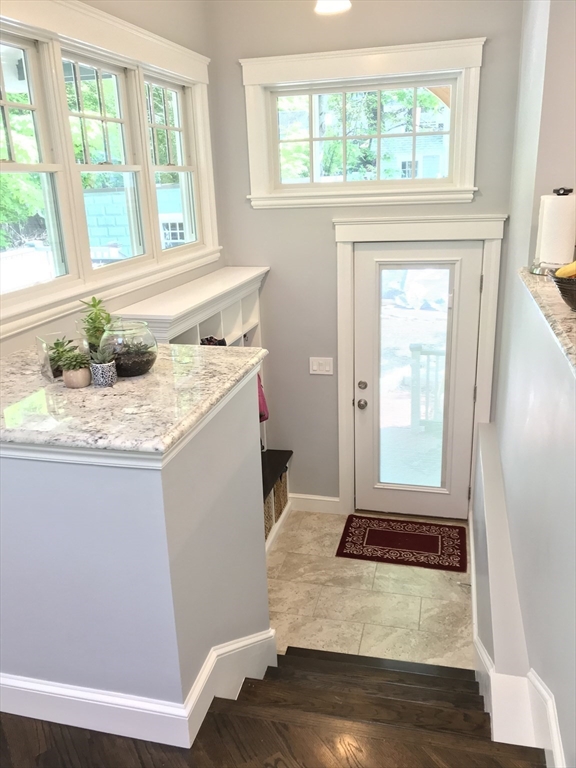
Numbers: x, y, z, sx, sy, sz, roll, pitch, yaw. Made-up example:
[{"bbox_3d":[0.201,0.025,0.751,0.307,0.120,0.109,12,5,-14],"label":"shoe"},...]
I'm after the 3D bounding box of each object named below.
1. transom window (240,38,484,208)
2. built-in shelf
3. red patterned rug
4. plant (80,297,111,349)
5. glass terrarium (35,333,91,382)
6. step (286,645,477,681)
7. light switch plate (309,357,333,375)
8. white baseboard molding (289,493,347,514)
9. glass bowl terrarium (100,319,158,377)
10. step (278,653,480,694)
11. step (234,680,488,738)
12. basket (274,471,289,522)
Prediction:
[{"bbox_3d":[0.446,-1.623,3.974,1.510,0.920,0.130,2,18,13],"label":"transom window"},{"bbox_3d":[-0.480,-0.365,3.656,0.360,0.420,1.750,2,18,13],"label":"built-in shelf"},{"bbox_3d":[0.821,1.121,4.428,0.865,0.012,0.570,3,18,15],"label":"red patterned rug"},{"bbox_3d":[-0.641,-0.205,2.070,0.100,0.180,0.100,2,18,13],"label":"plant"},{"bbox_3d":[-0.703,-0.088,1.956,0.127,0.122,0.127,-13,21,-31],"label":"glass terrarium"},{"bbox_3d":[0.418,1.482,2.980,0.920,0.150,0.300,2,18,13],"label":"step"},{"bbox_3d":[0.244,-0.126,4.495,0.166,0.122,0.009,2,18,13],"label":"light switch plate"},{"bbox_3d":[0.213,0.943,4.845,0.410,0.142,0.018,2,18,13],"label":"white baseboard molding"},{"bbox_3d":[-0.495,-0.108,1.939,0.176,0.157,0.176,2,18,13],"label":"glass bowl terrarium"},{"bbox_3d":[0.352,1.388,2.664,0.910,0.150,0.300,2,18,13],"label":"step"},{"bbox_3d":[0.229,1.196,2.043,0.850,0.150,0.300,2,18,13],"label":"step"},{"bbox_3d":[-0.207,0.817,4.636,0.320,0.310,0.360,2,18,13],"label":"basket"}]

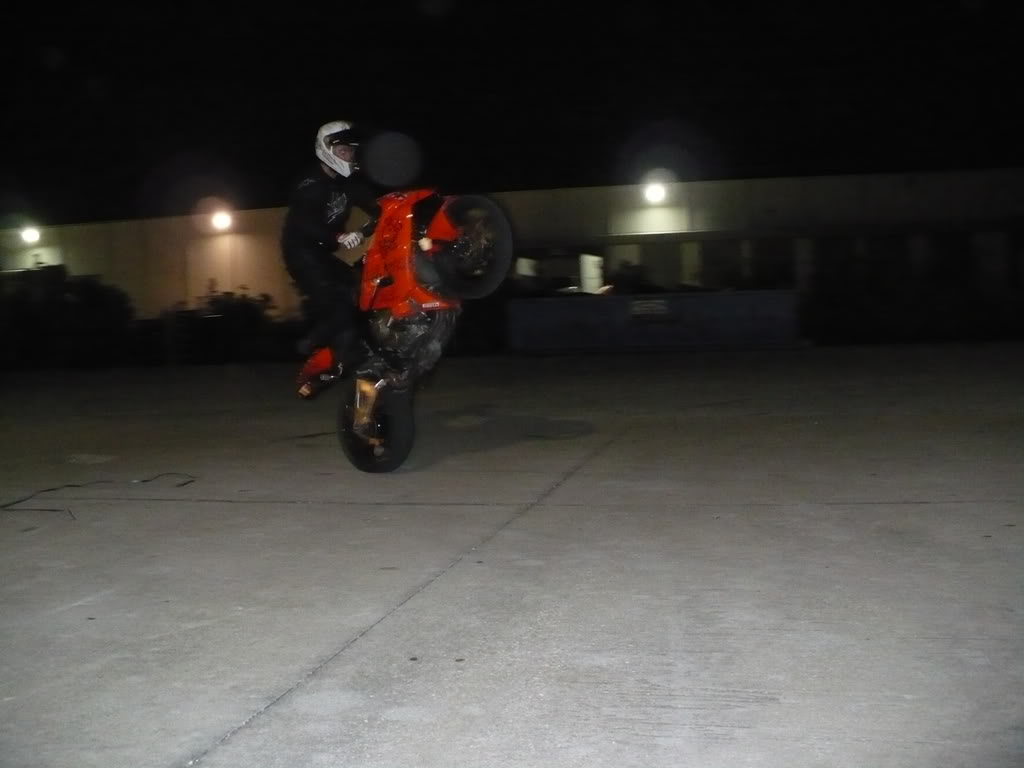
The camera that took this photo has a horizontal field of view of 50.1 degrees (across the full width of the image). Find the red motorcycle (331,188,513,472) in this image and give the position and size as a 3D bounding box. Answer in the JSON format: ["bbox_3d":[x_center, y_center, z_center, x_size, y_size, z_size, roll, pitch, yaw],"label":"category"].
[{"bbox_3d":[-0.709,-0.416,6.746,0.700,2.020,1.130,-7,45,-49],"label":"red motorcycle"}]

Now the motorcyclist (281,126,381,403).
[{"bbox_3d":[-1.058,-0.824,7.016,0.800,1.710,0.600,0,3,42],"label":"motorcyclist"}]

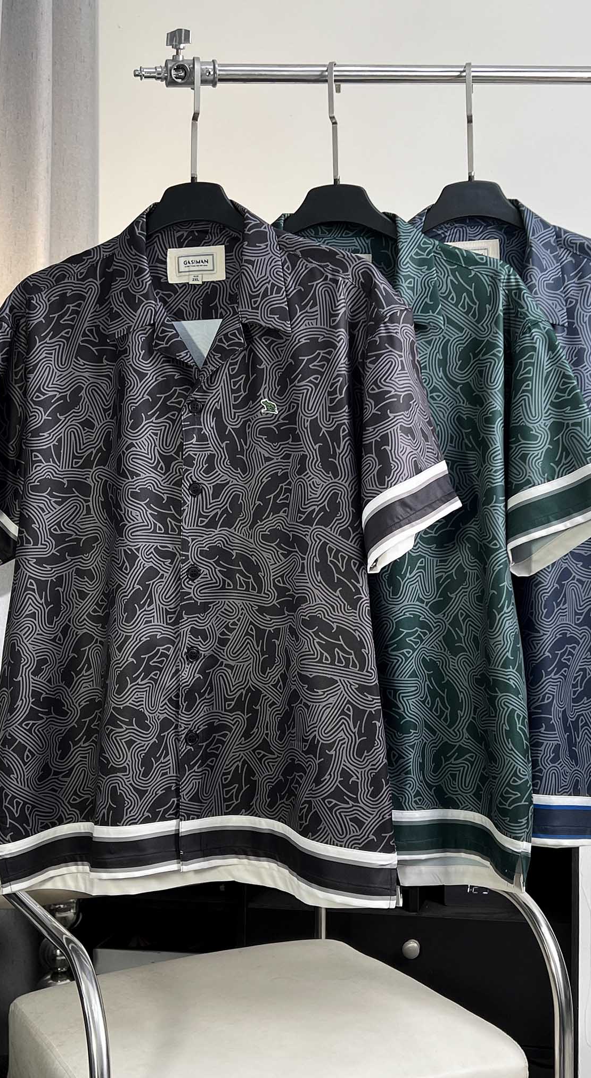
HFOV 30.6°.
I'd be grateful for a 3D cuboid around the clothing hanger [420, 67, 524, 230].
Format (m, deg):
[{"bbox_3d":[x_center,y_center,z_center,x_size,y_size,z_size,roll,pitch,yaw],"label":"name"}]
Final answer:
[{"bbox_3d":[0.220,-0.462,1.355,0.420,0.270,0.060,0,-1,11],"label":"clothing hanger"}]

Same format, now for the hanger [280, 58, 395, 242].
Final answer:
[{"bbox_3d":[0.050,-0.448,1.320,0.420,0.270,0.060,0,-1,11],"label":"hanger"}]

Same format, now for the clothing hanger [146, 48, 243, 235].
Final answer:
[{"bbox_3d":[-0.120,-0.436,1.280,0.420,0.270,0.060,0,-1,11],"label":"clothing hanger"}]

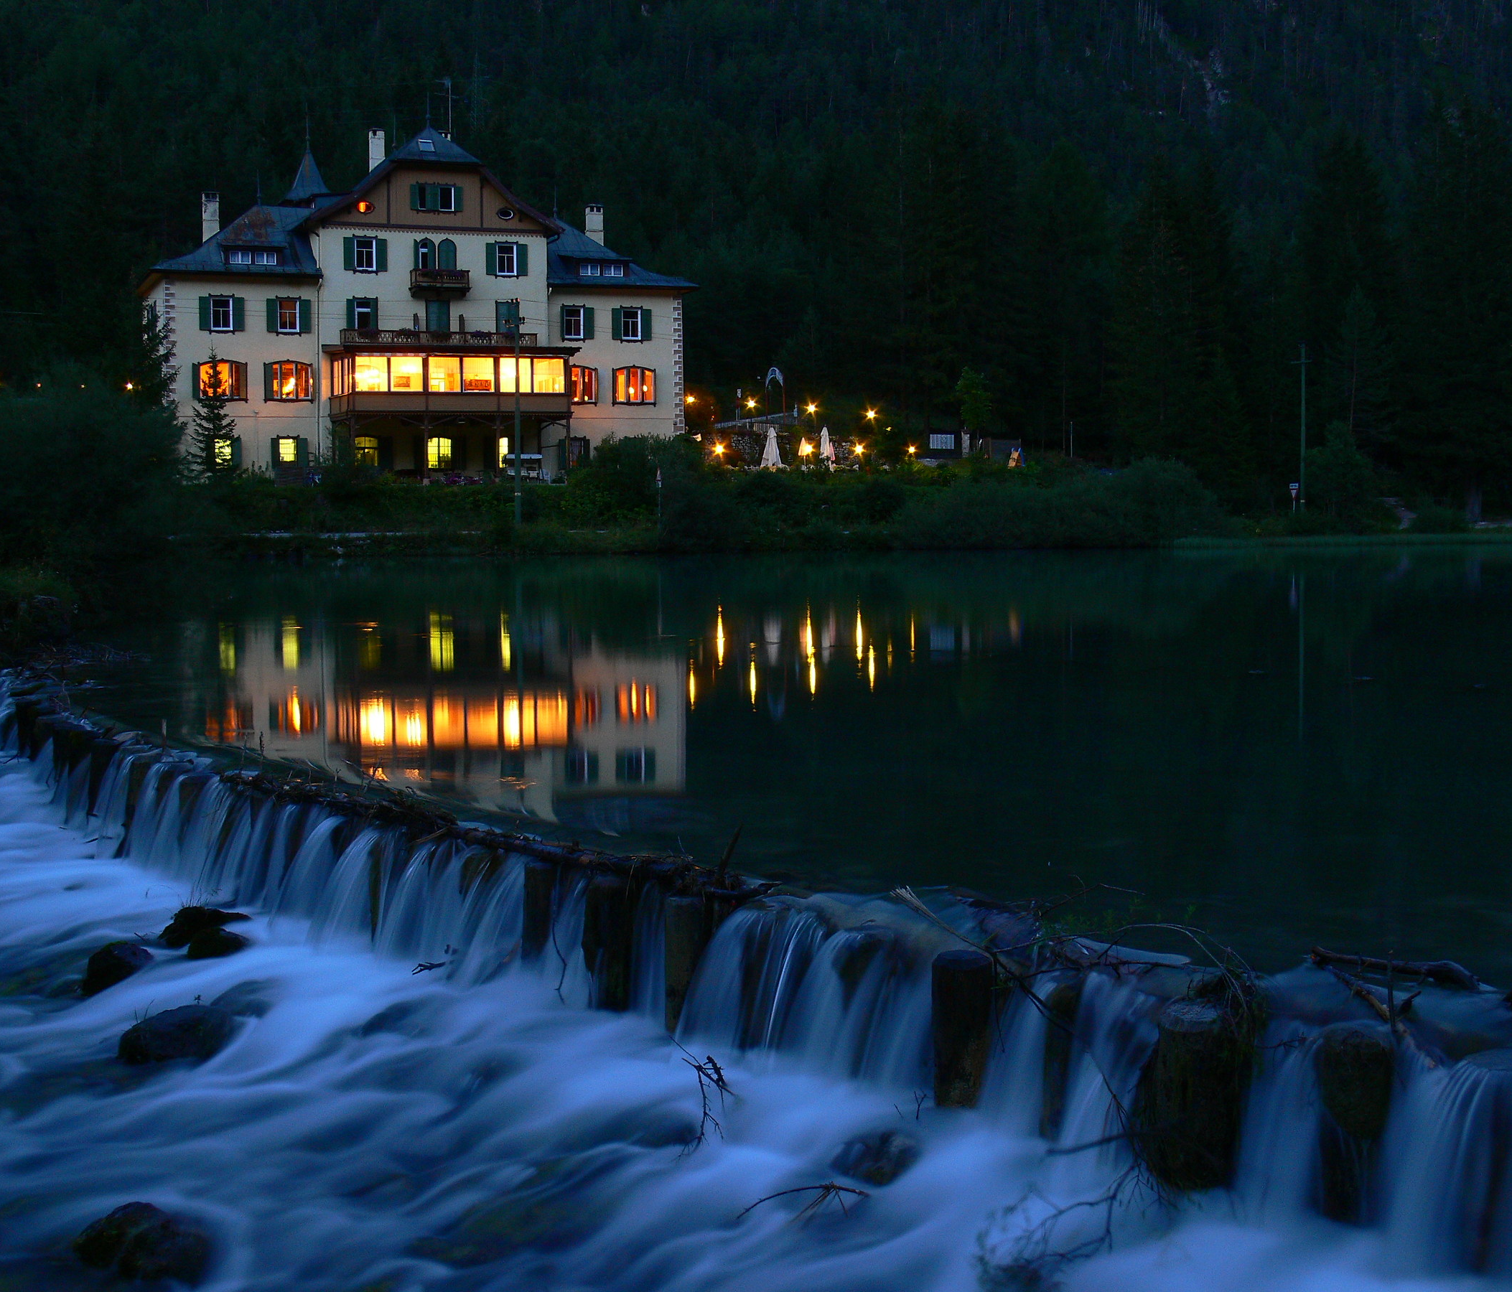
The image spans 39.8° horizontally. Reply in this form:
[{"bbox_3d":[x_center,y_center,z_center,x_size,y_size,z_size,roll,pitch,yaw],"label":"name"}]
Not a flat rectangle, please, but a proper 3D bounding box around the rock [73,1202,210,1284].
[{"bbox_3d":[-2.746,2.636,9.324,0.601,0.312,0.480,-2,4,-17],"label":"rock"}]

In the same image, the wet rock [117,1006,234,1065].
[{"bbox_3d":[-3.541,2.347,12.727,0.705,0.314,0.520,-1,4,-16],"label":"wet rock"}]

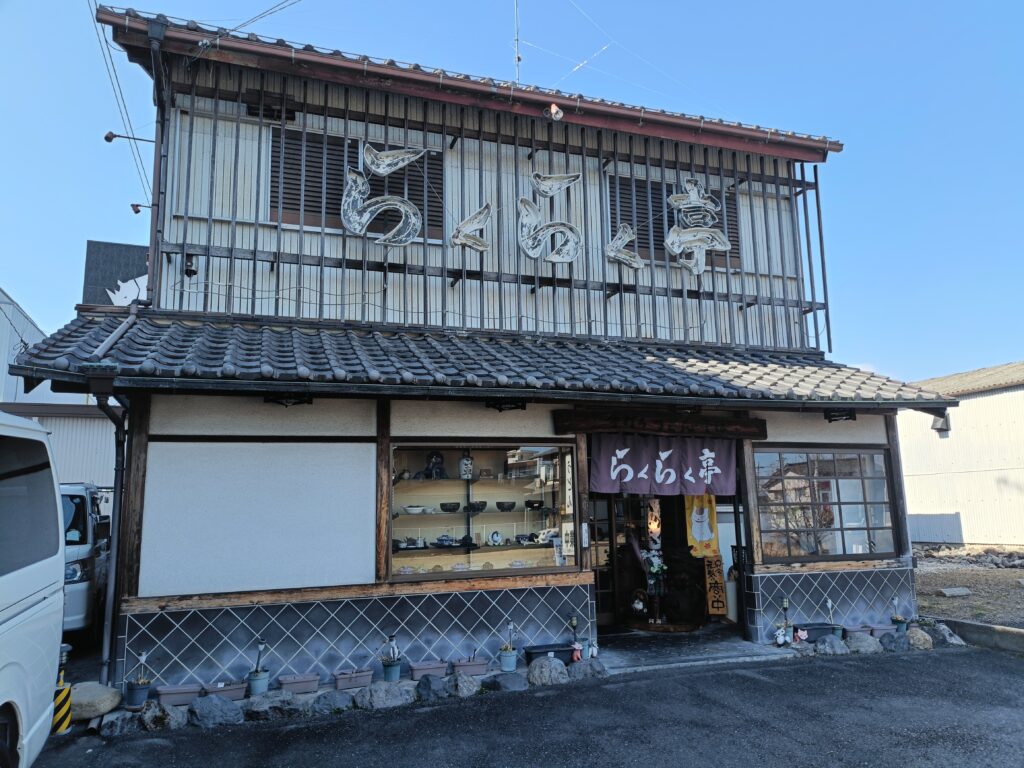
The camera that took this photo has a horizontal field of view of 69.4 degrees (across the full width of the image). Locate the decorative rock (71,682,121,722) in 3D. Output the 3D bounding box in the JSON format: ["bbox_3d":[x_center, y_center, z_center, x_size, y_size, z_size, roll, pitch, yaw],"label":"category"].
[{"bbox_3d":[-2.934,2.231,5.191,0.360,0.245,0.280,2,-9,-19],"label":"decorative rock"}]

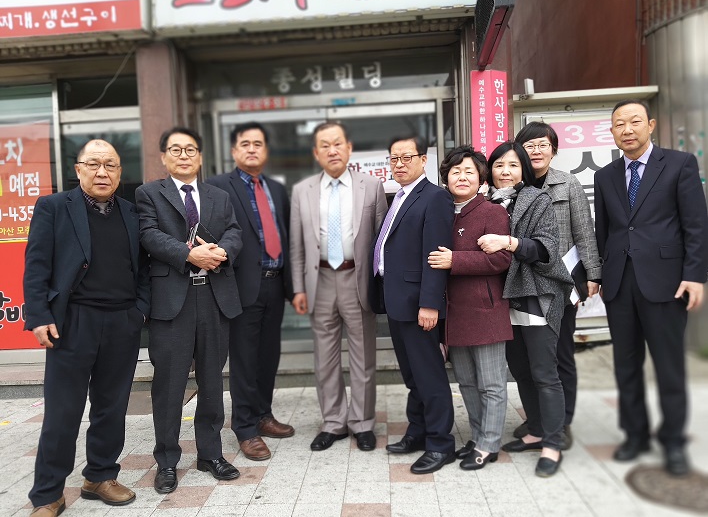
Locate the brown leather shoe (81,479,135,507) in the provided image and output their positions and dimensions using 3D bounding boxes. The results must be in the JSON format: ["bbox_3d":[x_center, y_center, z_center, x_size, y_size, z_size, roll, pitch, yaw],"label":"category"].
[{"bbox_3d":[-1.125,1.026,2.512,0.295,0.110,0.112,-1,3,30],"label":"brown leather shoe"}]

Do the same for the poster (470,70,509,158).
[{"bbox_3d":[0.994,-0.987,4.038,0.280,0.780,0.070,-3,3,-7],"label":"poster"}]

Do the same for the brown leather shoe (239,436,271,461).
[{"bbox_3d":[-0.529,0.980,2.956,0.110,0.110,0.290,-4,3,-26],"label":"brown leather shoe"}]

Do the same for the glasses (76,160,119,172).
[{"bbox_3d":[-1.078,-0.396,2.348,0.148,0.047,0.145,-4,3,-26],"label":"glasses"}]

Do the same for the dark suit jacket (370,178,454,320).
[{"bbox_3d":[0.297,-0.049,2.805,0.350,0.700,0.490,-4,3,-37],"label":"dark suit jacket"}]

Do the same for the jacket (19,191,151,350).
[{"bbox_3d":[-1.188,0.036,2.479,0.530,0.710,0.340,-4,3,-27],"label":"jacket"}]

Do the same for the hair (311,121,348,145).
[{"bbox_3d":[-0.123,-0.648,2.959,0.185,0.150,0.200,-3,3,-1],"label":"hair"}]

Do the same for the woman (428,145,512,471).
[{"bbox_3d":[0.585,0.219,2.733,0.450,1.550,0.400,0,3,41],"label":"woman"}]

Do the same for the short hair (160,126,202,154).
[{"bbox_3d":[-0.826,-0.557,2.627,0.205,0.165,0.215,-3,3,-16],"label":"short hair"}]

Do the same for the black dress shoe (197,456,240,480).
[{"bbox_3d":[-0.676,0.996,2.742,0.295,0.110,0.105,0,3,43],"label":"black dress shoe"}]

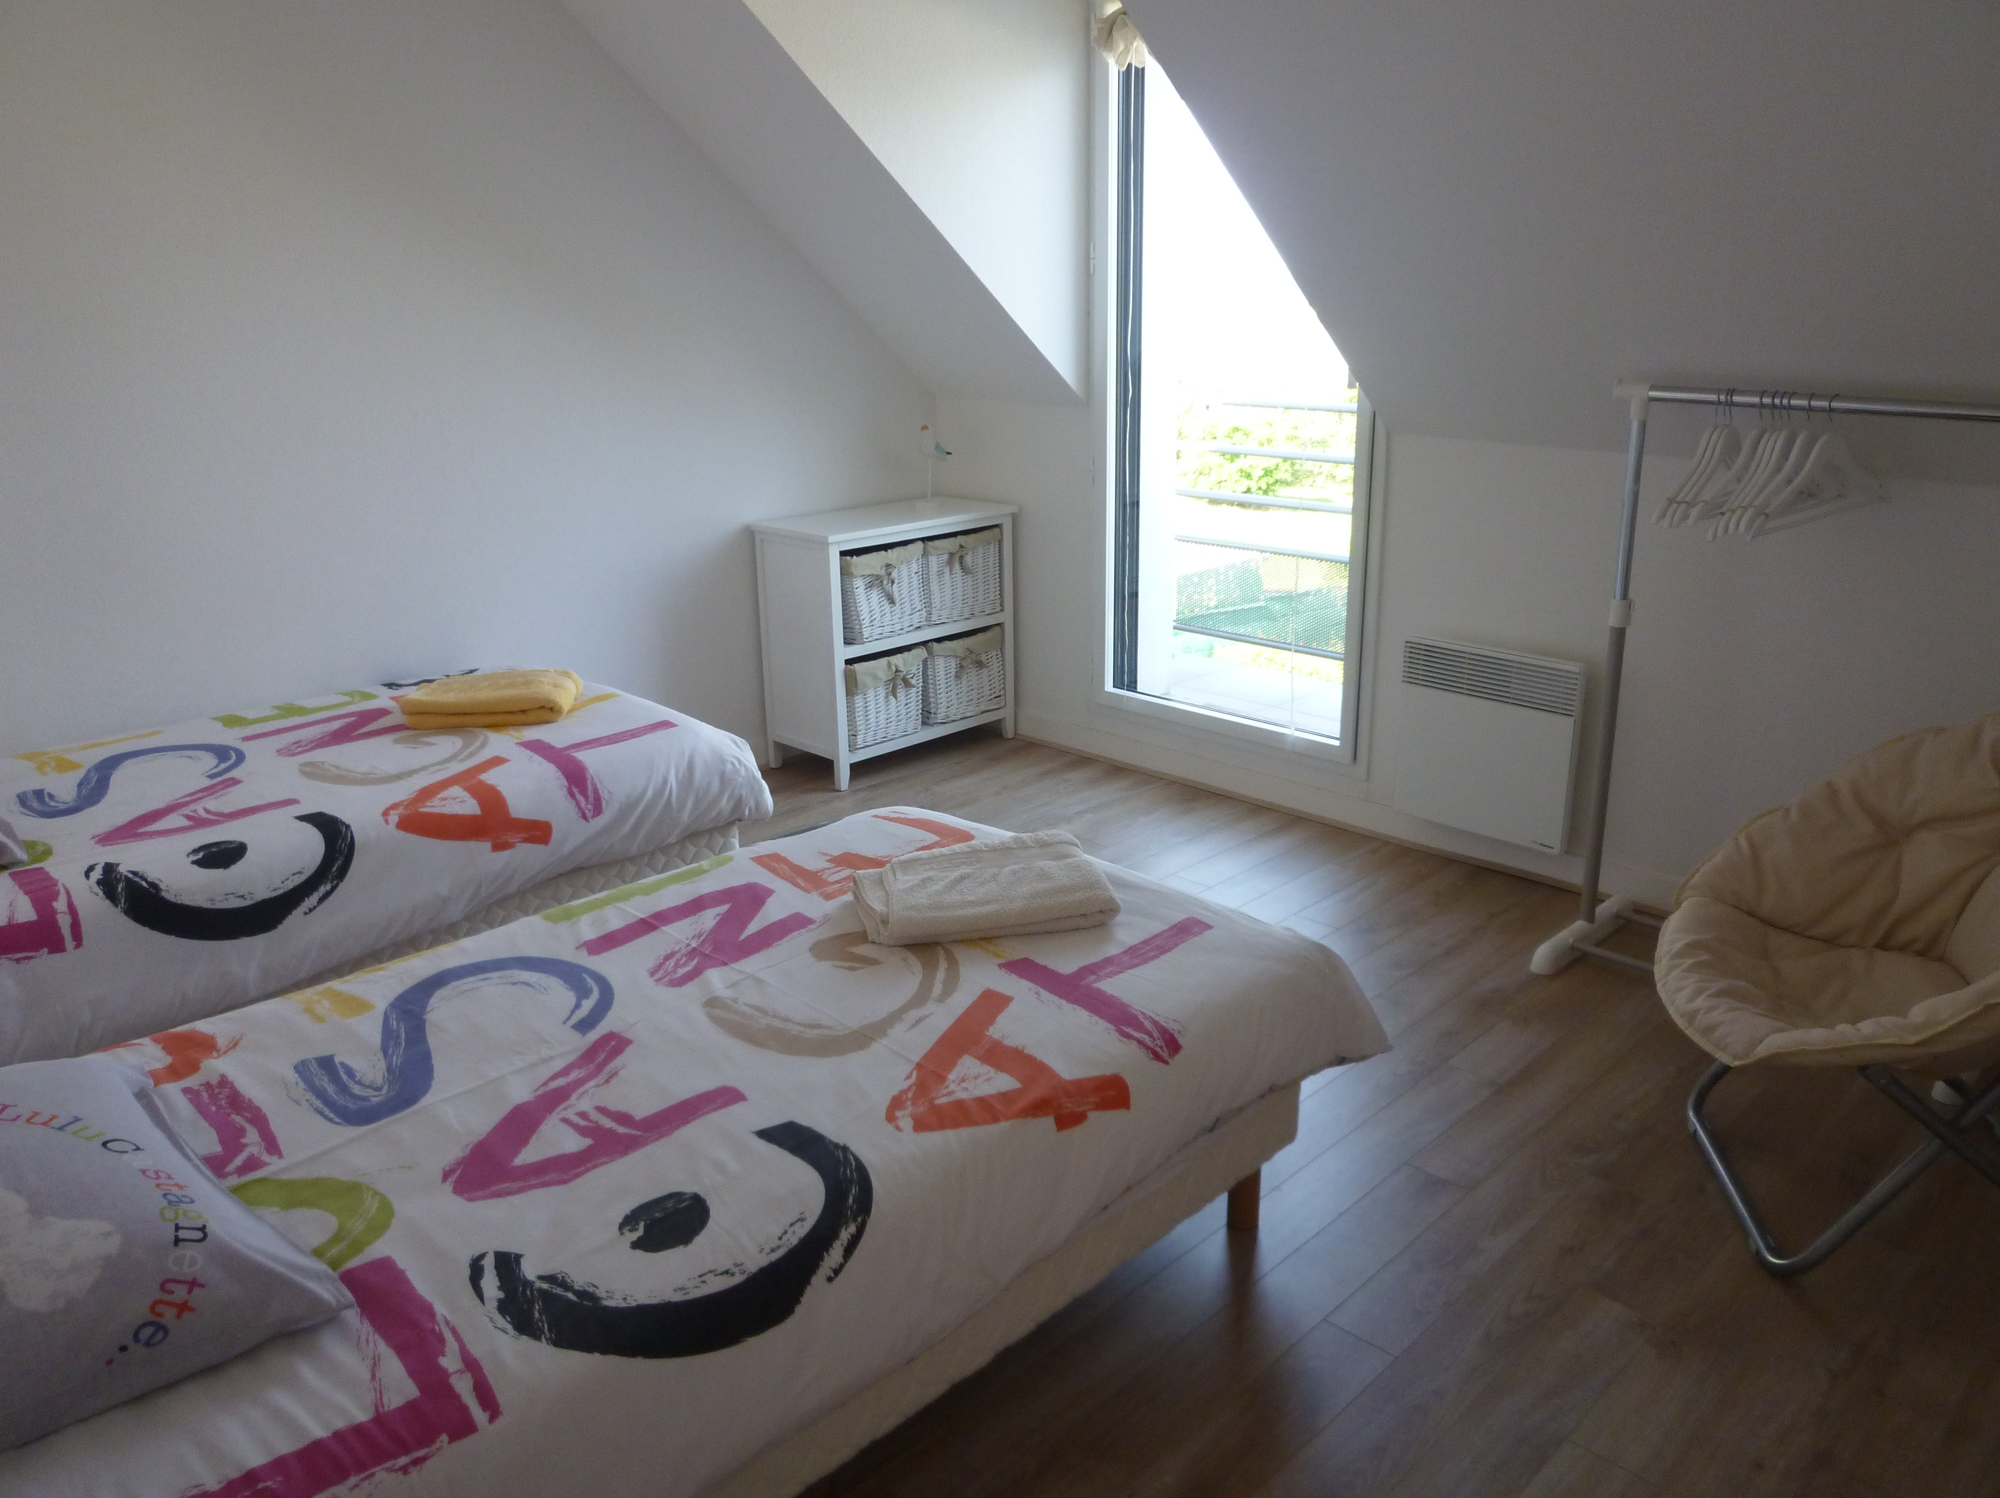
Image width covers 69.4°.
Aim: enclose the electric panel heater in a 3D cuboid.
[{"bbox_3d":[1.151,-0.015,3.402,0.428,0.439,0.074,16,24,42],"label":"electric panel heater"}]

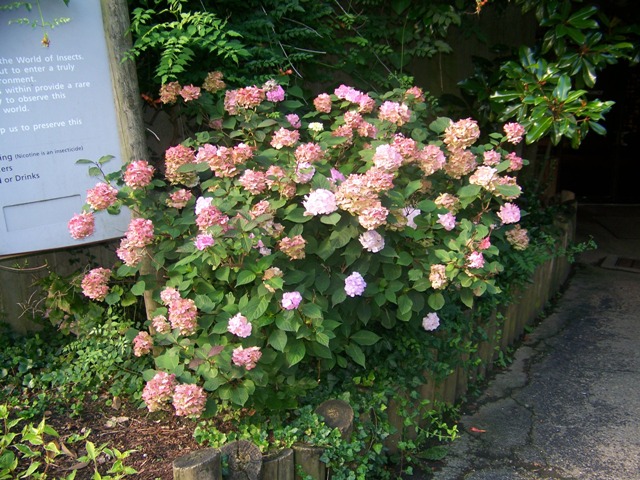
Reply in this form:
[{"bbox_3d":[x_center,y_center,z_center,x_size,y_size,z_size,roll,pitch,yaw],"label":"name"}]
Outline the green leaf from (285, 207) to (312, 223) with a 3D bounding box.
[{"bbox_3d":[-0.073,-0.087,2.200,0.095,0.050,0.070,-3,20,-2],"label":"green leaf"}]

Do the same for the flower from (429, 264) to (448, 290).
[{"bbox_3d":[0.458,0.145,2.500,0.075,0.093,0.084,1,18,10],"label":"flower"}]

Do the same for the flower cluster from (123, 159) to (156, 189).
[{"bbox_3d":[-0.696,-0.251,2.480,0.119,0.100,0.109,-7,19,-15],"label":"flower cluster"}]

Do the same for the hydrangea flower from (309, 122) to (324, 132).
[{"bbox_3d":[-0.016,-0.504,2.900,0.072,0.042,0.065,-1,15,0],"label":"hydrangea flower"}]

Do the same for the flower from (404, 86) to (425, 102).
[{"bbox_3d":[0.470,-0.717,3.200,0.104,0.084,0.093,1,20,8],"label":"flower"}]

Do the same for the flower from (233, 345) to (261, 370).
[{"bbox_3d":[-0.241,0.394,2.150,0.097,0.074,0.085,-5,18,-7],"label":"flower"}]

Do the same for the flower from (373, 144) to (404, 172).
[{"bbox_3d":[0.269,-0.325,2.580,0.116,0.104,0.110,0,18,6],"label":"flower"}]

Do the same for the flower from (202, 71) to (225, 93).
[{"bbox_3d":[-0.543,-0.808,3.300,0.112,0.112,0.112,-5,20,-8],"label":"flower"}]

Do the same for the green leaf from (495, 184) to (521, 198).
[{"bbox_3d":[0.757,-0.195,2.600,0.110,0.050,0.075,4,21,16],"label":"green leaf"}]

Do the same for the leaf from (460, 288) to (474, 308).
[{"bbox_3d":[0.593,0.235,2.600,0.056,0.078,0.040,2,15,13],"label":"leaf"}]

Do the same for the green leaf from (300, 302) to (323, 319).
[{"bbox_3d":[-0.032,0.267,2.450,0.083,0.053,0.060,-2,15,-1],"label":"green leaf"}]

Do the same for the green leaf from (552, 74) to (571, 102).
[{"bbox_3d":[1.418,-0.895,3.800,0.106,0.152,0.050,4,16,20],"label":"green leaf"}]

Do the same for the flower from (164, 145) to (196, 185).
[{"bbox_3d":[-0.614,-0.328,2.850,0.141,0.178,0.130,-5,15,-12],"label":"flower"}]

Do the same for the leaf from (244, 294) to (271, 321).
[{"bbox_3d":[-0.232,0.250,2.400,0.096,0.092,0.060,-3,15,-6],"label":"leaf"}]

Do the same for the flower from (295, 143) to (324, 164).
[{"bbox_3d":[-0.038,-0.316,2.360,0.105,0.080,0.100,-2,20,-1],"label":"flower"}]

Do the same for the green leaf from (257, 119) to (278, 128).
[{"bbox_3d":[-0.227,-0.504,2.800,0.090,0.030,0.055,-1,19,-4],"label":"green leaf"}]

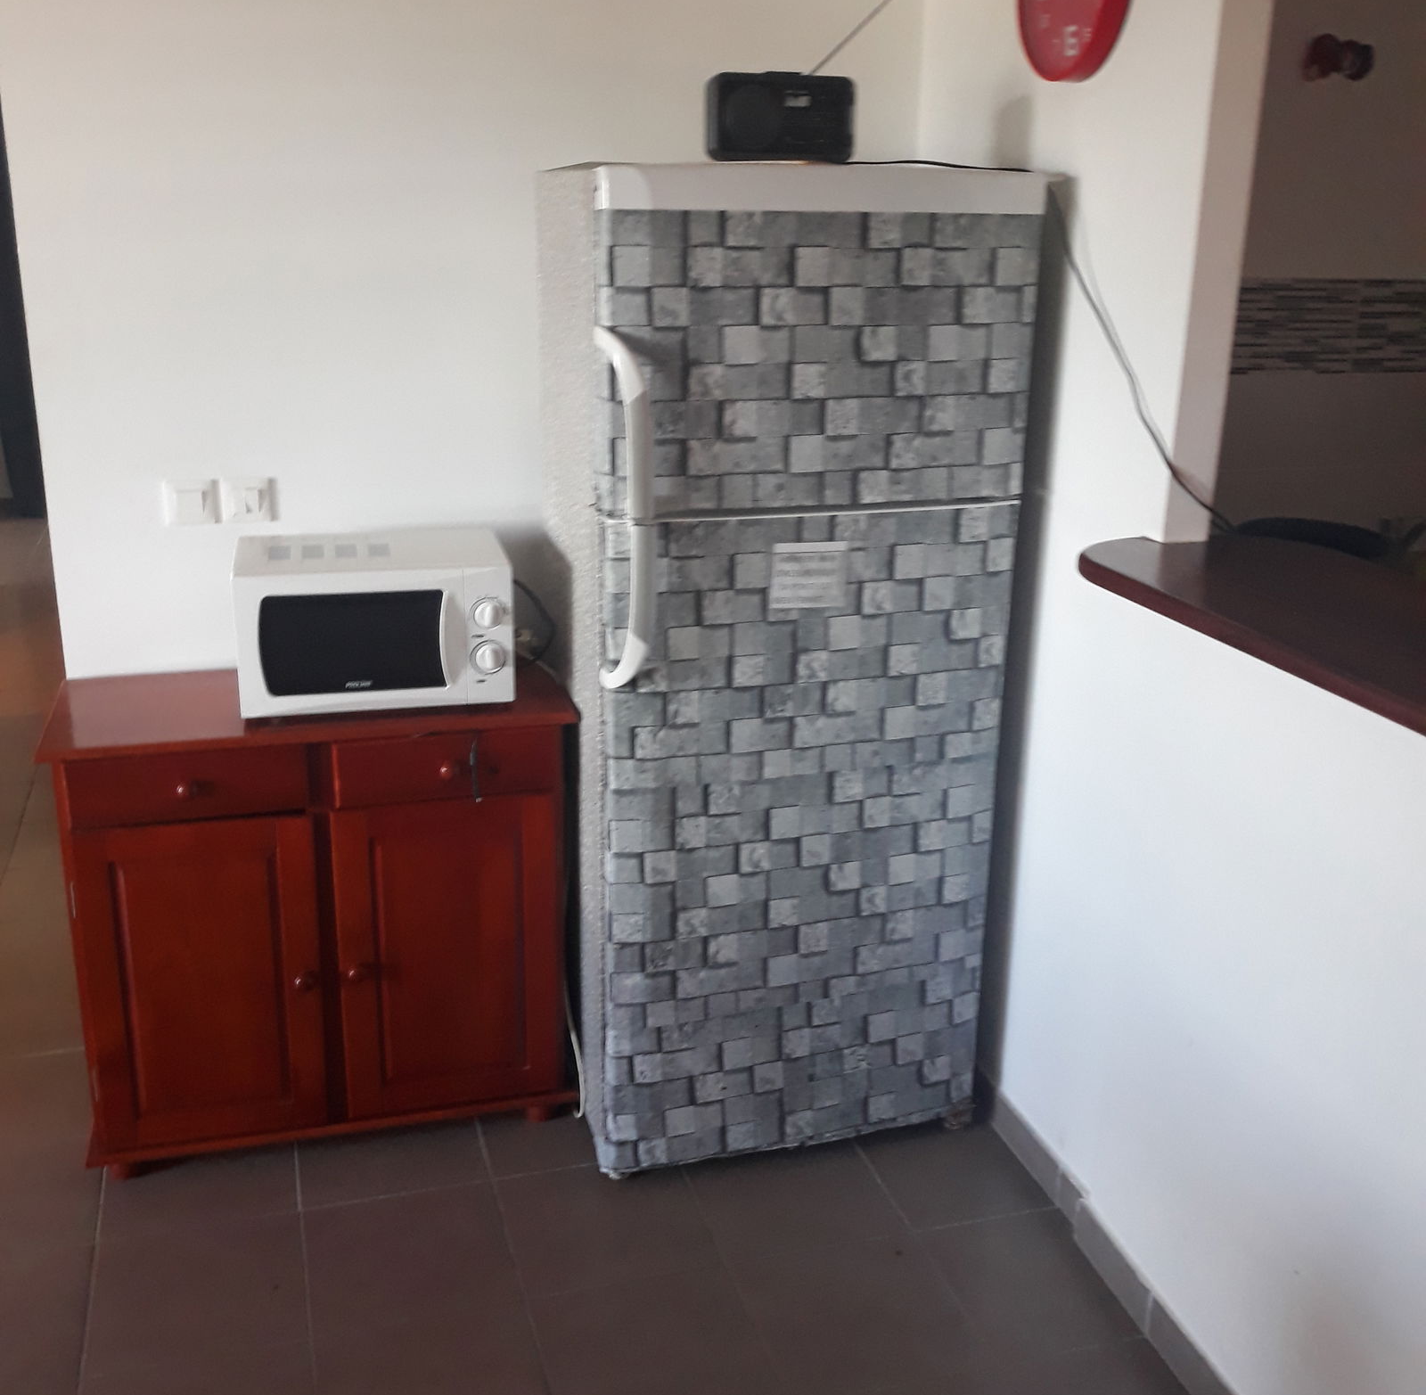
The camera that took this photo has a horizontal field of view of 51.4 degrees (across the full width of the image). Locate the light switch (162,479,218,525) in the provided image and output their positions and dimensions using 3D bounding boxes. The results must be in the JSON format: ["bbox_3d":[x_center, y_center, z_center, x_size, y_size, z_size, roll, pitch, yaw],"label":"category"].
[{"bbox_3d":[-0.953,-0.354,2.709,0.095,0.084,0.018,-4,17,-16],"label":"light switch"}]

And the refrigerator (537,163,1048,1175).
[{"bbox_3d":[0.086,-0.054,2.734,0.712,1.711,0.625,-4,17,-16],"label":"refrigerator"}]

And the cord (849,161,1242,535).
[{"bbox_3d":[0.468,-0.532,2.232,0.406,0.512,0.588,-4,17,-16],"label":"cord"}]

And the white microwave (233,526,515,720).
[{"bbox_3d":[-0.612,-0.135,2.658,0.456,0.259,0.366,-4,17,-16],"label":"white microwave"}]

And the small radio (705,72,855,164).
[{"bbox_3d":[0.101,-0.885,2.284,0.231,0.140,0.075,-4,17,-16],"label":"small radio"}]

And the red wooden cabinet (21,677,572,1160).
[{"bbox_3d":[-0.722,0.386,2.777,0.878,0.812,0.442,-4,17,-16],"label":"red wooden cabinet"}]

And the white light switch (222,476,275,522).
[{"bbox_3d":[-0.855,-0.361,2.737,0.098,0.087,0.018,-4,17,-16],"label":"white light switch"}]

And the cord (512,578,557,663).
[{"bbox_3d":[-0.375,-0.141,2.826,0.095,0.175,0.191,-4,17,-16],"label":"cord"}]

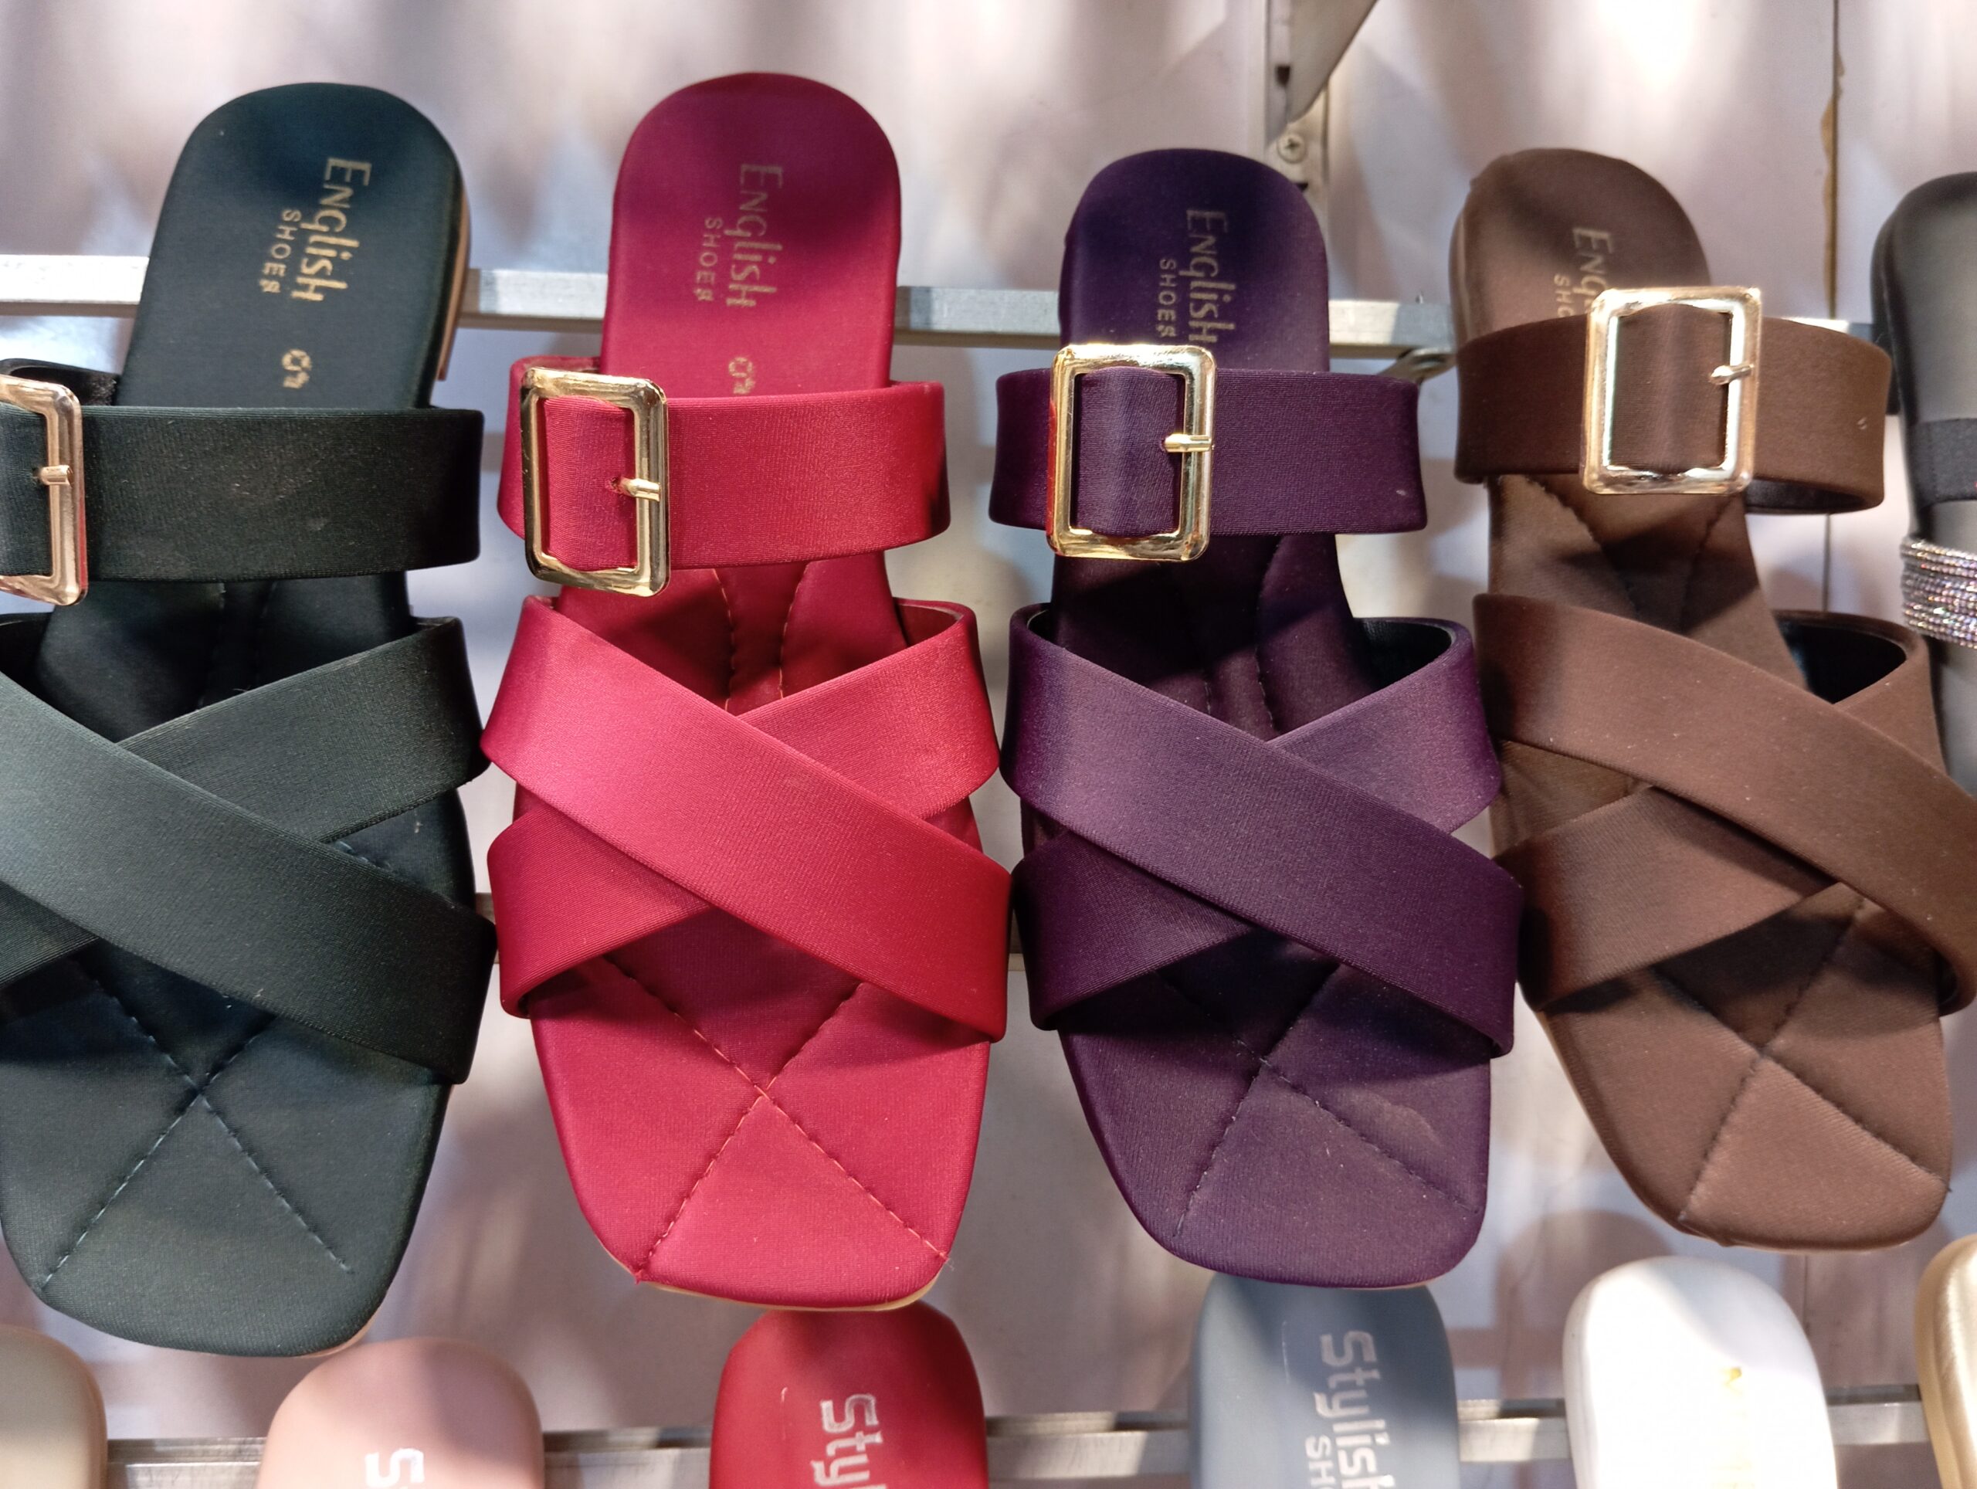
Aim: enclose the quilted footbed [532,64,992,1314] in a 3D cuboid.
[{"bbox_3d":[-0.049,-0.018,0.324,0.089,0.250,0.027,-3,-12,-5],"label":"quilted footbed"}]

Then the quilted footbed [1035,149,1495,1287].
[{"bbox_3d":[0.048,-0.014,0.347,0.090,0.250,0.027,-4,-15,-6],"label":"quilted footbed"}]

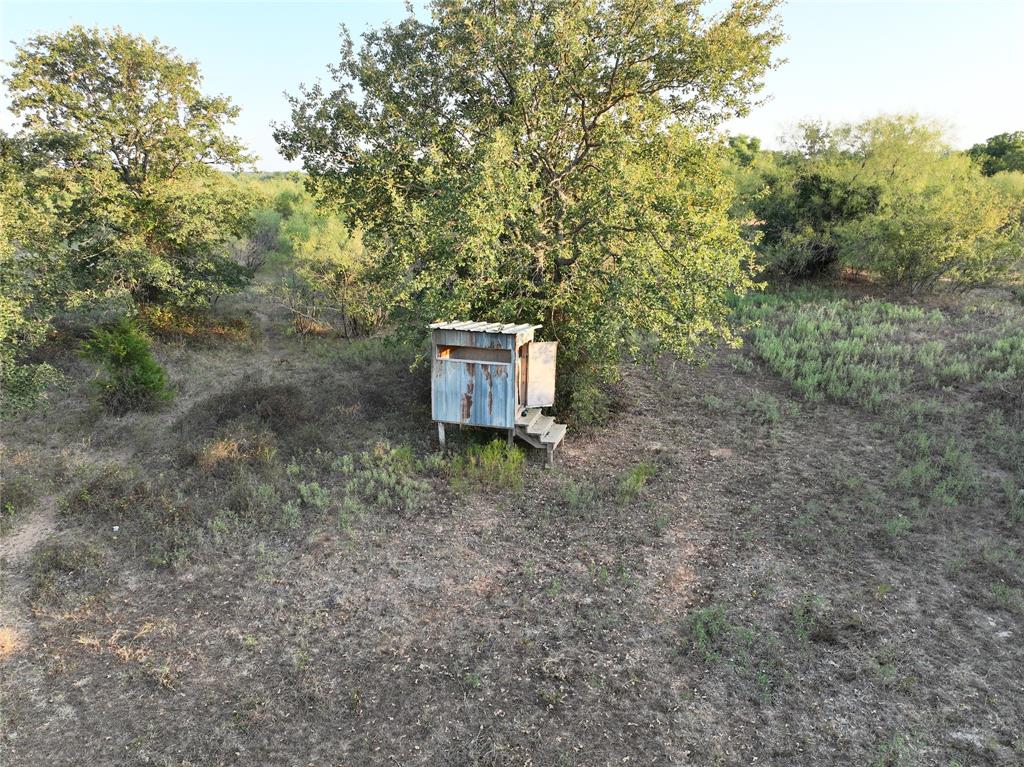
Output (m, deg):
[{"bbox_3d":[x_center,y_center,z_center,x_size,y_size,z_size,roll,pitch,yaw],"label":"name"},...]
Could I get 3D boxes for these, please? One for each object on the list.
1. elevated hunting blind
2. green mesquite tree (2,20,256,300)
[{"bbox_3d":[-0.119,-0.017,13.840,2.570,2.670,1.900,4,17,12],"label":"elevated hunting blind"},{"bbox_3d":[-14.195,-7.807,26.683,8.800,10.130,8.800,0,17,0],"label":"green mesquite tree"}]

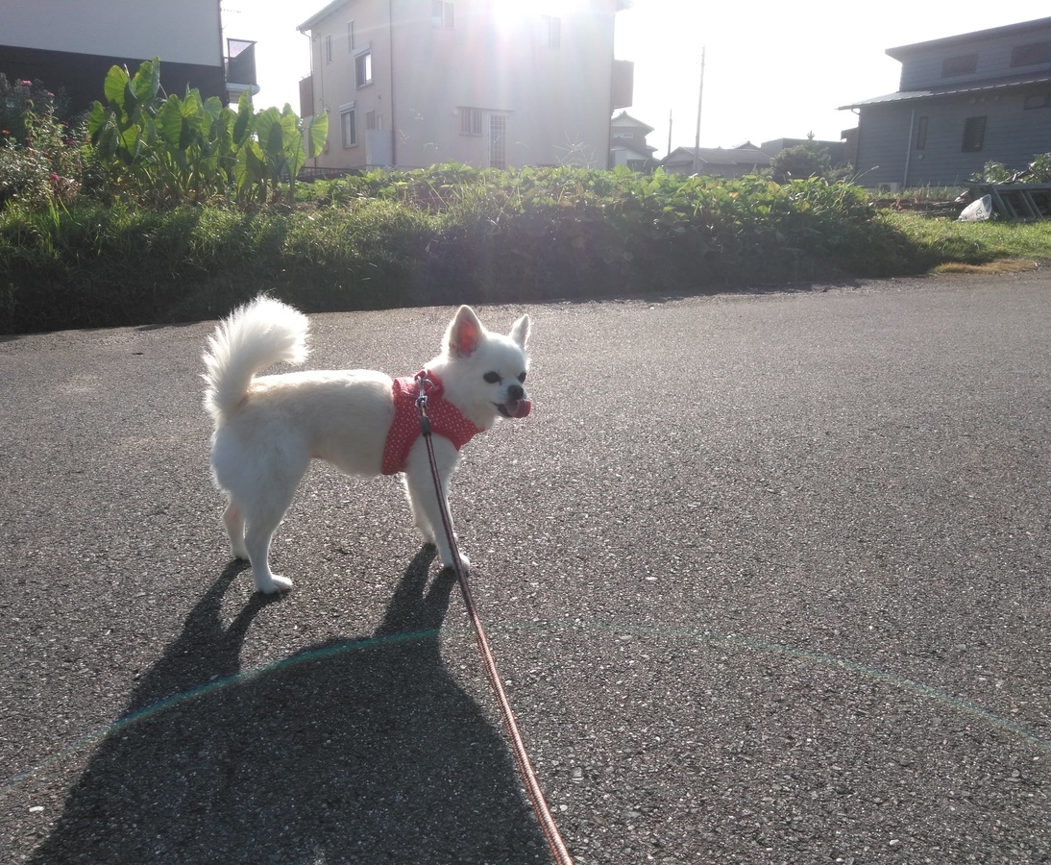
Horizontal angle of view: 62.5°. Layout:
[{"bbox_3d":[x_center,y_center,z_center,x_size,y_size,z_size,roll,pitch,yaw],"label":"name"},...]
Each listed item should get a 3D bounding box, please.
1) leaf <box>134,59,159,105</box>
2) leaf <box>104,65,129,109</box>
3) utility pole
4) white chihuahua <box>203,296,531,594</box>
[{"bbox_3d":[-2.495,-2.312,5.700,0.170,0.290,0.130,1,14,0],"label":"leaf"},{"bbox_3d":[-2.697,-2.273,5.700,0.170,0.270,0.120,1,14,0],"label":"leaf"},{"bbox_3d":[13.133,-23.437,65.331,0.340,10.500,0.340,1,14,0],"label":"utility pole"},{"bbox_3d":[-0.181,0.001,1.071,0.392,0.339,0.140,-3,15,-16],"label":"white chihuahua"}]

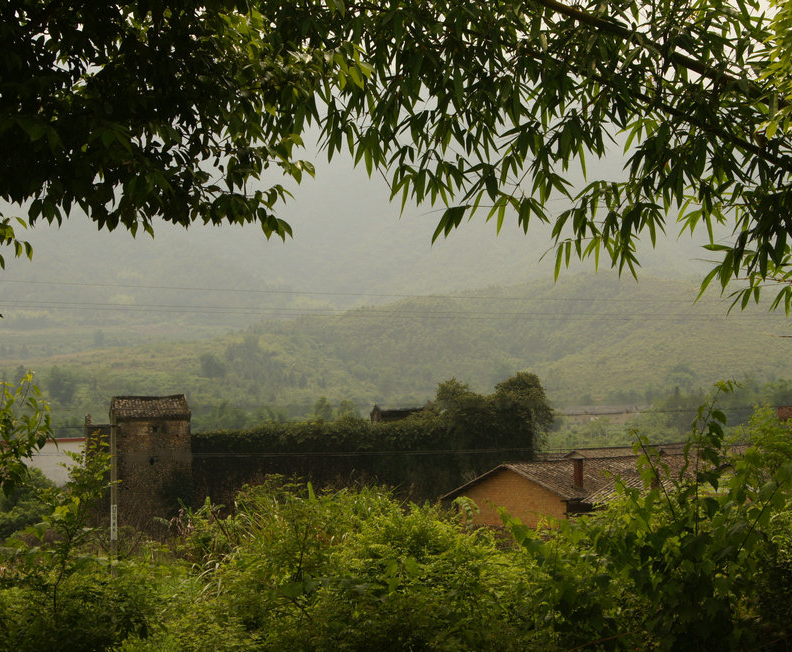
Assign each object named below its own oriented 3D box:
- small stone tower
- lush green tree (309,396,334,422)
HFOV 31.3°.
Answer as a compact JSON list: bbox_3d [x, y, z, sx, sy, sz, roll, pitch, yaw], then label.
[{"bbox_3d":[-14.880,8.200,85.500,4.600,8.000,4.400,0,1,-16],"label":"small stone tower"},{"bbox_3d":[-12.100,14.600,230.000,4.200,6.000,4.200,0,1,-16],"label":"lush green tree"}]

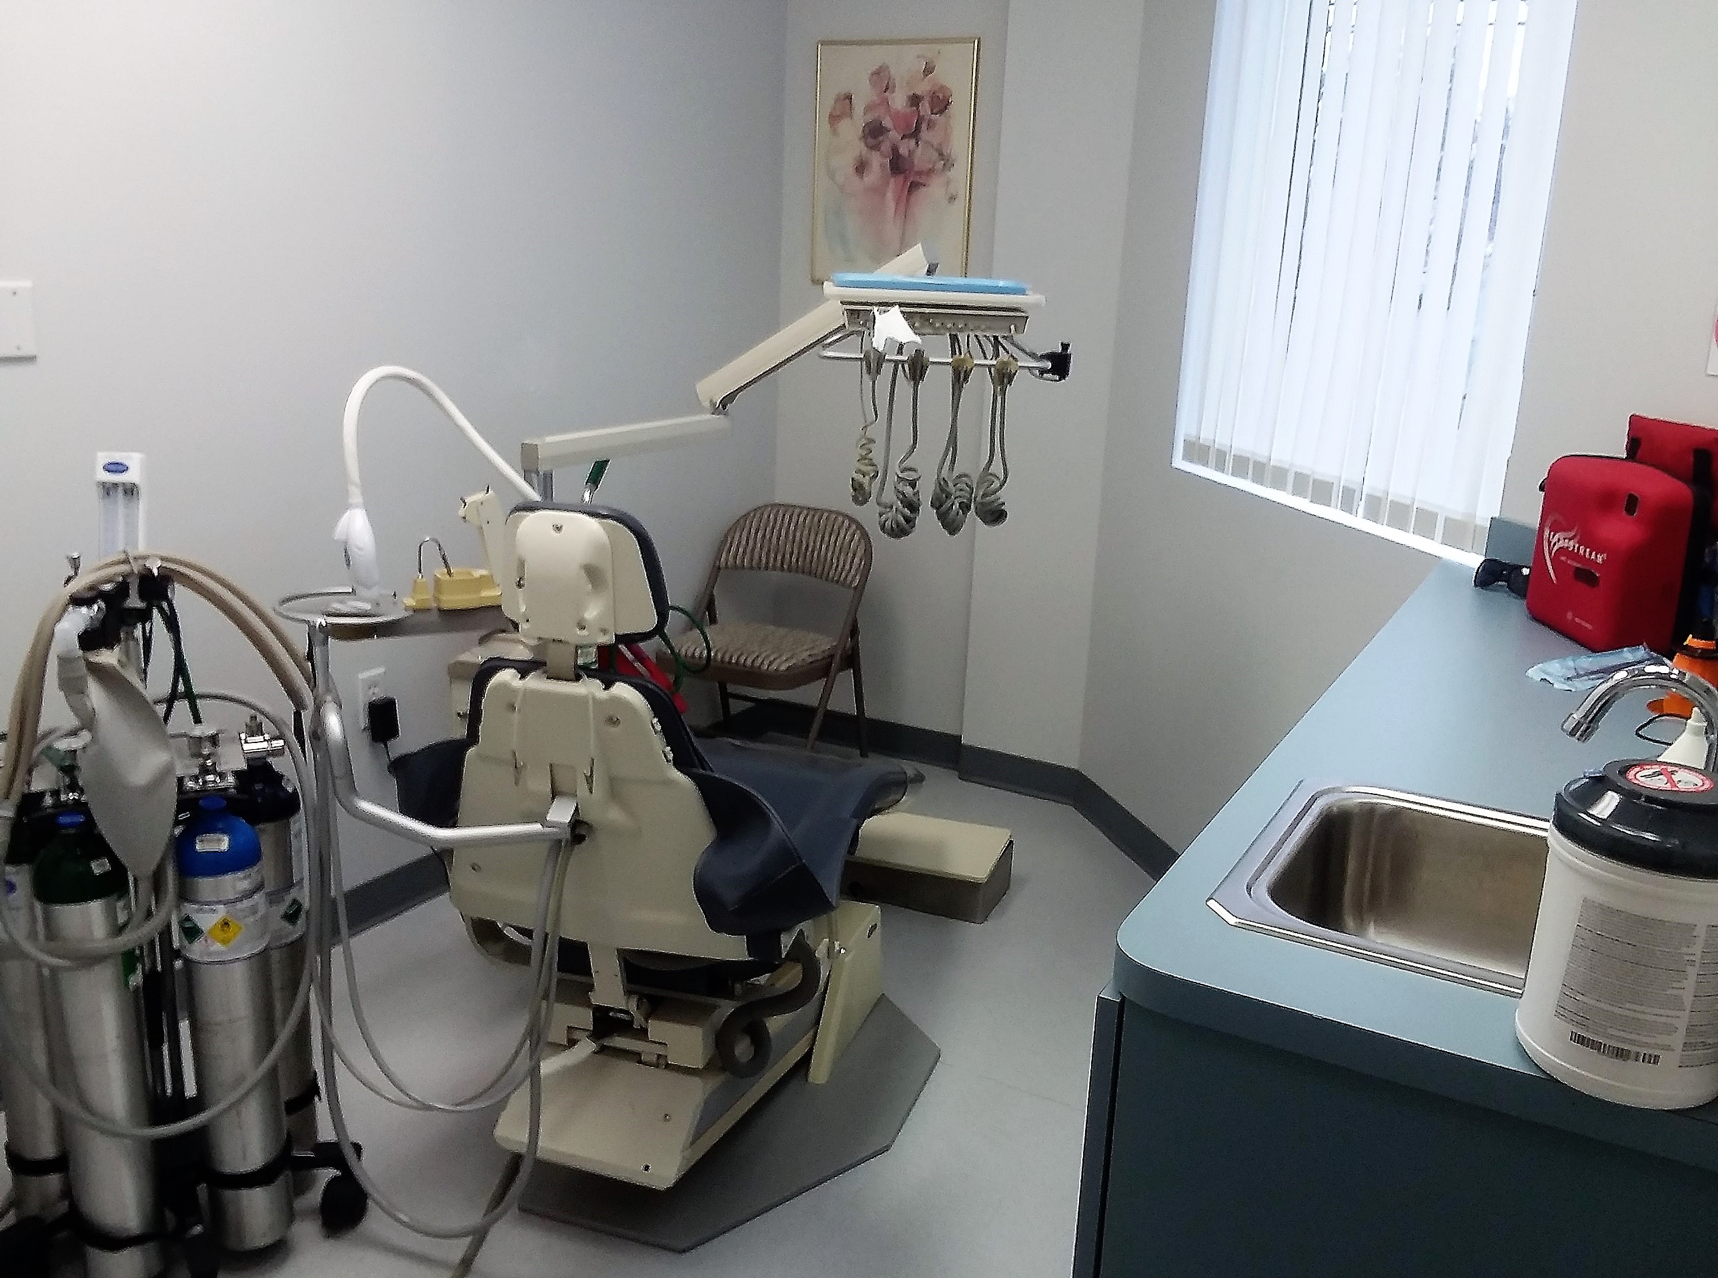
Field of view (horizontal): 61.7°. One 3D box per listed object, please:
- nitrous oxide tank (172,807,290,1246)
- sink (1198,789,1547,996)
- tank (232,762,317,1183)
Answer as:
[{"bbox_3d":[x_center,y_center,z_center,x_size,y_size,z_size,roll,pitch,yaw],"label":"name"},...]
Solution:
[{"bbox_3d":[-0.881,0.537,2.030,0.112,0.682,0.112,2,16,0],"label":"nitrous oxide tank"},{"bbox_3d":[0.533,0.284,1.260,0.381,0.155,0.381,11,18,28],"label":"sink"},{"bbox_3d":[-0.887,0.499,2.165,0.112,0.679,0.112,2,16,0],"label":"tank"}]

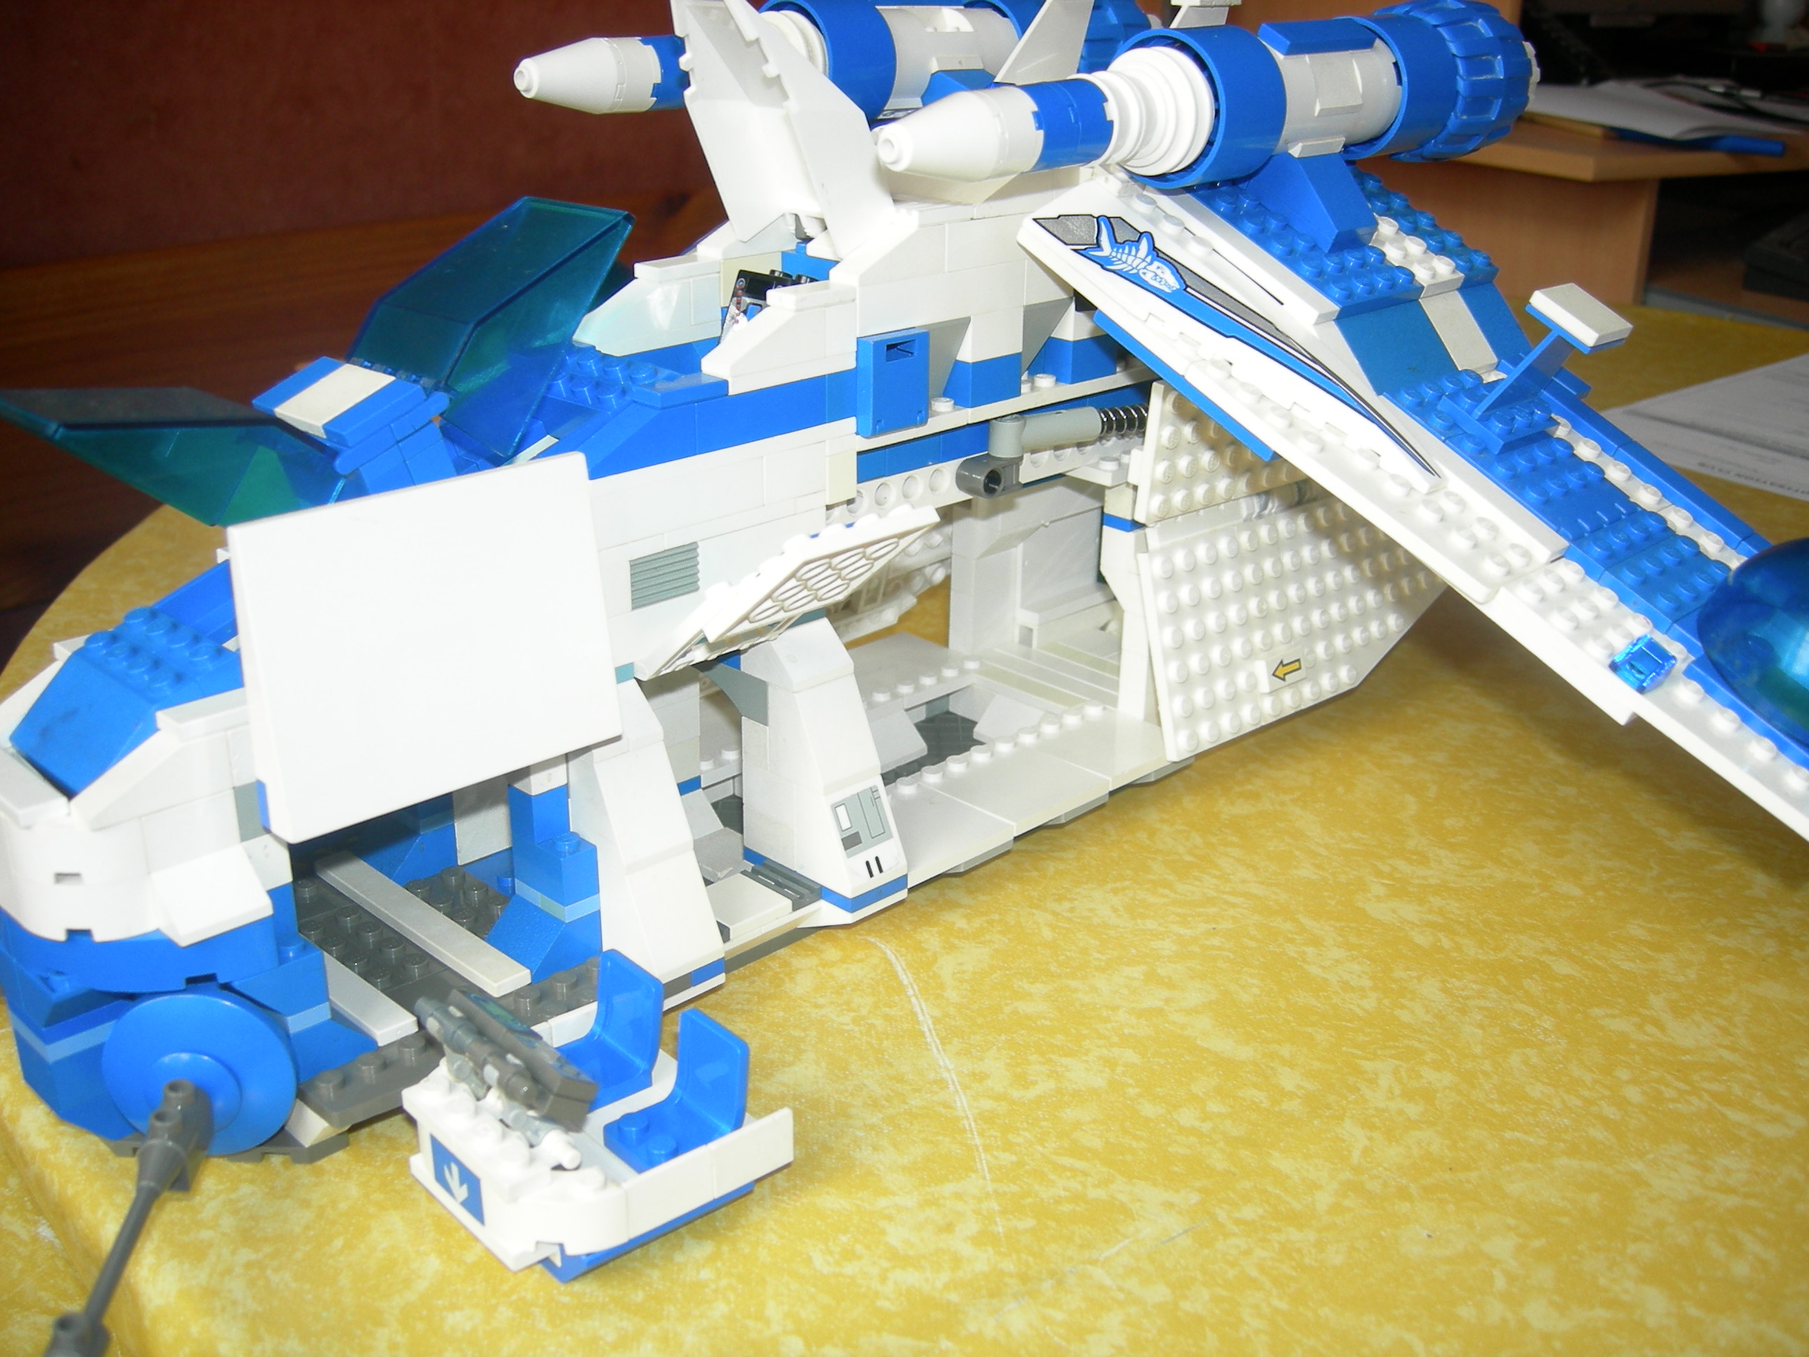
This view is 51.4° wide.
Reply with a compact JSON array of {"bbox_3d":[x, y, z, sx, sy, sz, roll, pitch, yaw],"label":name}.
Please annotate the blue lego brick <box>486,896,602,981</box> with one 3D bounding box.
[{"bbox_3d":[-0.068,0.048,0.355,0.016,0.010,0.016,20,28,40],"label":"blue lego brick"}]

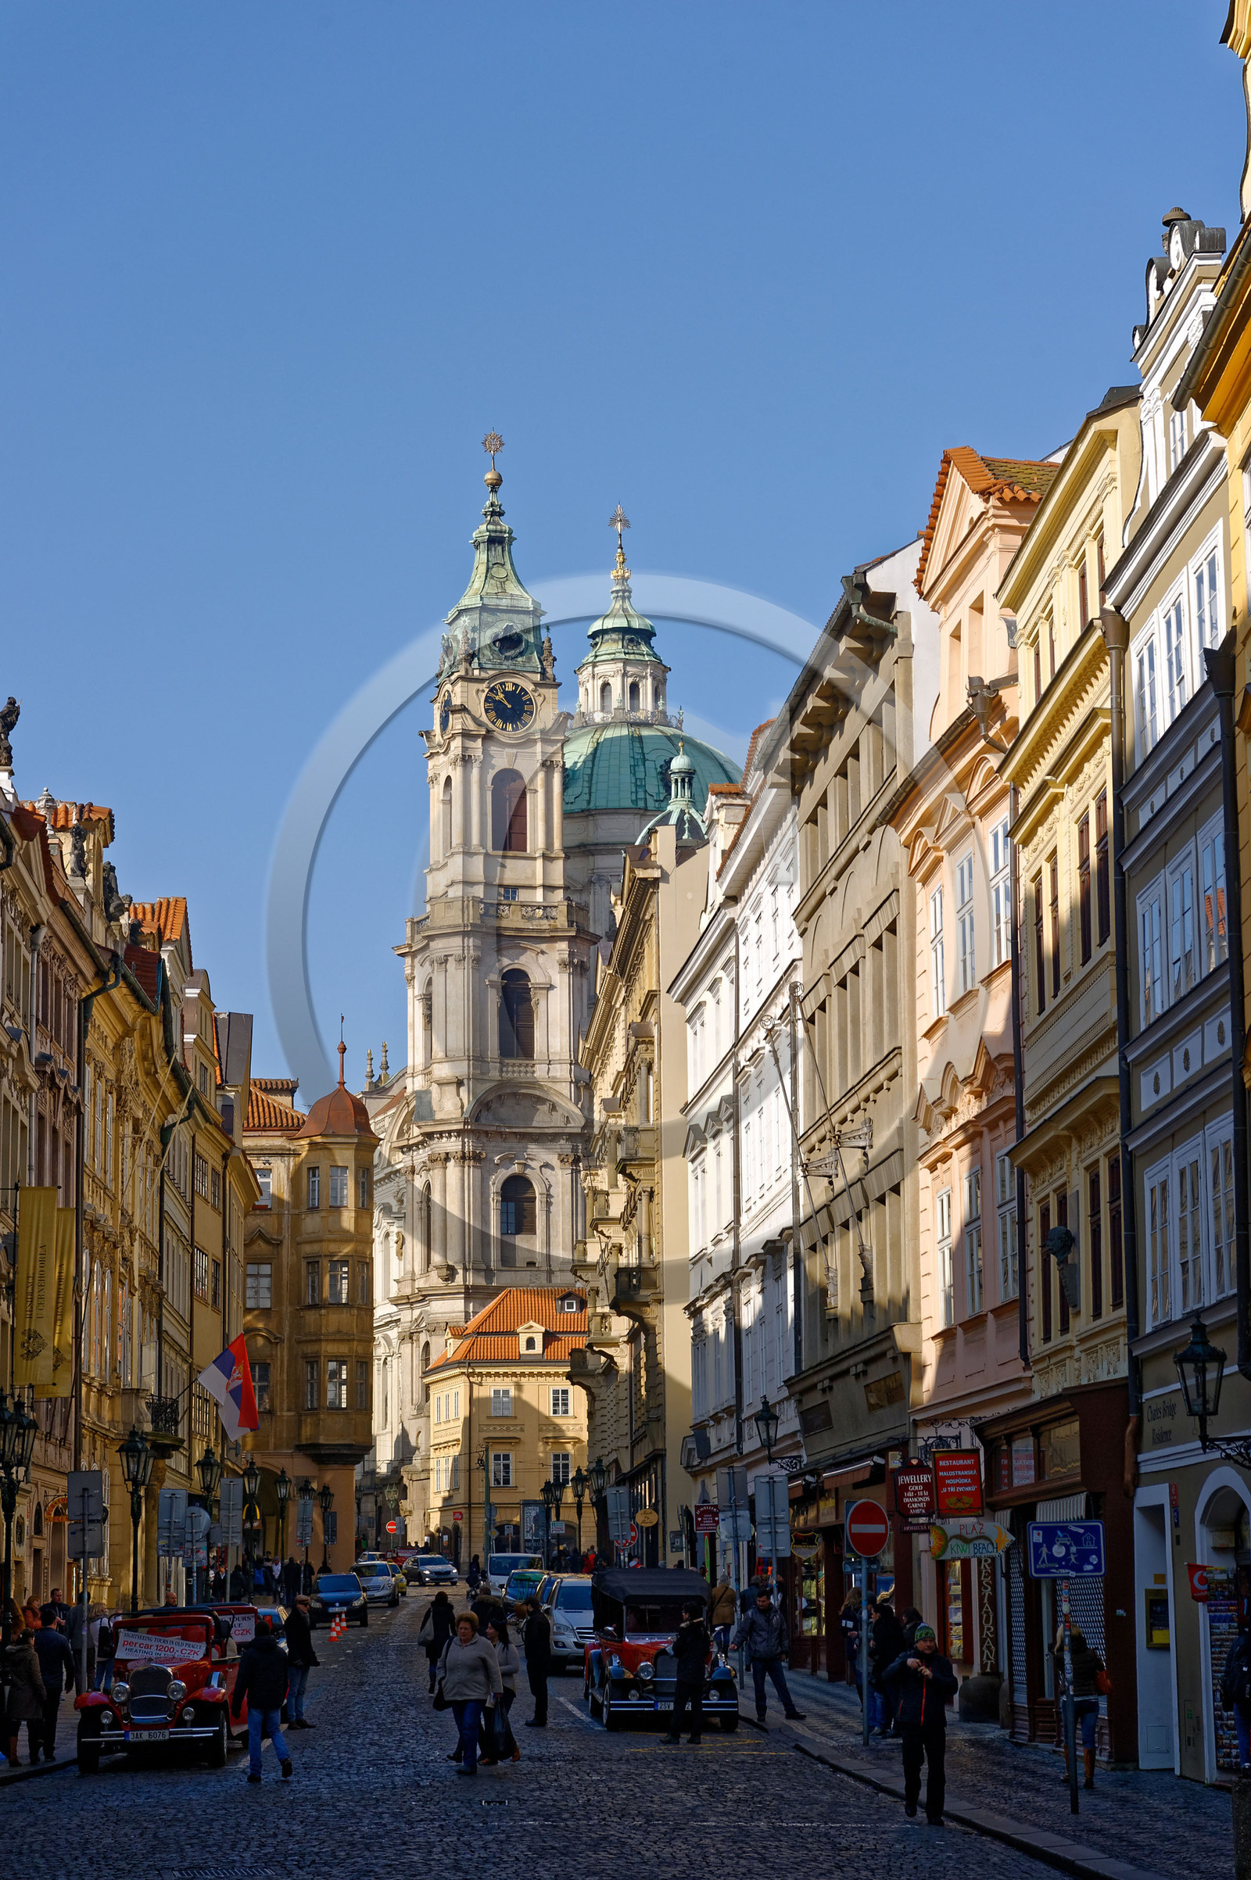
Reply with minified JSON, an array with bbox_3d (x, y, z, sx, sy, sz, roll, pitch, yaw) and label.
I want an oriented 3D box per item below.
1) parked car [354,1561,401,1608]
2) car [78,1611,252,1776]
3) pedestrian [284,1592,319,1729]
[{"bbox_3d":[-8.733,22.243,126.206,1.760,1.500,4.200,0,-10,-2],"label":"parked car"},{"bbox_3d":[-5.545,9.116,44.734,1.730,1.820,4.400,0,-10,-1],"label":"car"},{"bbox_3d":[-4.290,9.553,48.457,0.420,1.760,0.450,-2,-10,10],"label":"pedestrian"}]

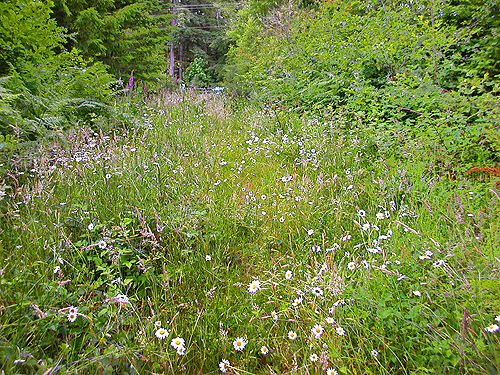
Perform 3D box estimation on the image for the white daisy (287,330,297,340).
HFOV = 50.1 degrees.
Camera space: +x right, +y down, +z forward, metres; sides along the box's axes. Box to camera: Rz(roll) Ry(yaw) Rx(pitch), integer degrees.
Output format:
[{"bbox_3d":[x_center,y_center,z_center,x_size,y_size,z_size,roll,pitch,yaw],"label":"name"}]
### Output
[{"bbox_3d":[0.161,0.568,2.050,0.036,0.012,0.036,0,50,4],"label":"white daisy"}]

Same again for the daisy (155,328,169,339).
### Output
[{"bbox_3d":[-0.315,0.521,1.900,0.050,0.015,0.050,0,35,-9],"label":"daisy"}]

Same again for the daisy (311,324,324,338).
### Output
[{"bbox_3d":[0.252,0.533,1.980,0.047,0.014,0.047,0,53,7],"label":"daisy"}]

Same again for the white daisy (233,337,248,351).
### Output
[{"bbox_3d":[-0.035,0.555,1.900,0.048,0.015,0.048,0,56,-1],"label":"white daisy"}]

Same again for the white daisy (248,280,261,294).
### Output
[{"bbox_3d":[0.019,0.411,2.200,0.053,0.016,0.053,-5,52,7],"label":"white daisy"}]

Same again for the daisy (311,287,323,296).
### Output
[{"bbox_3d":[0.286,0.445,2.280,0.051,0.015,0.051,7,37,-6],"label":"daisy"}]

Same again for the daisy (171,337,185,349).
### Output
[{"bbox_3d":[-0.253,0.546,1.880,0.050,0.015,0.050,0,36,-8],"label":"daisy"}]

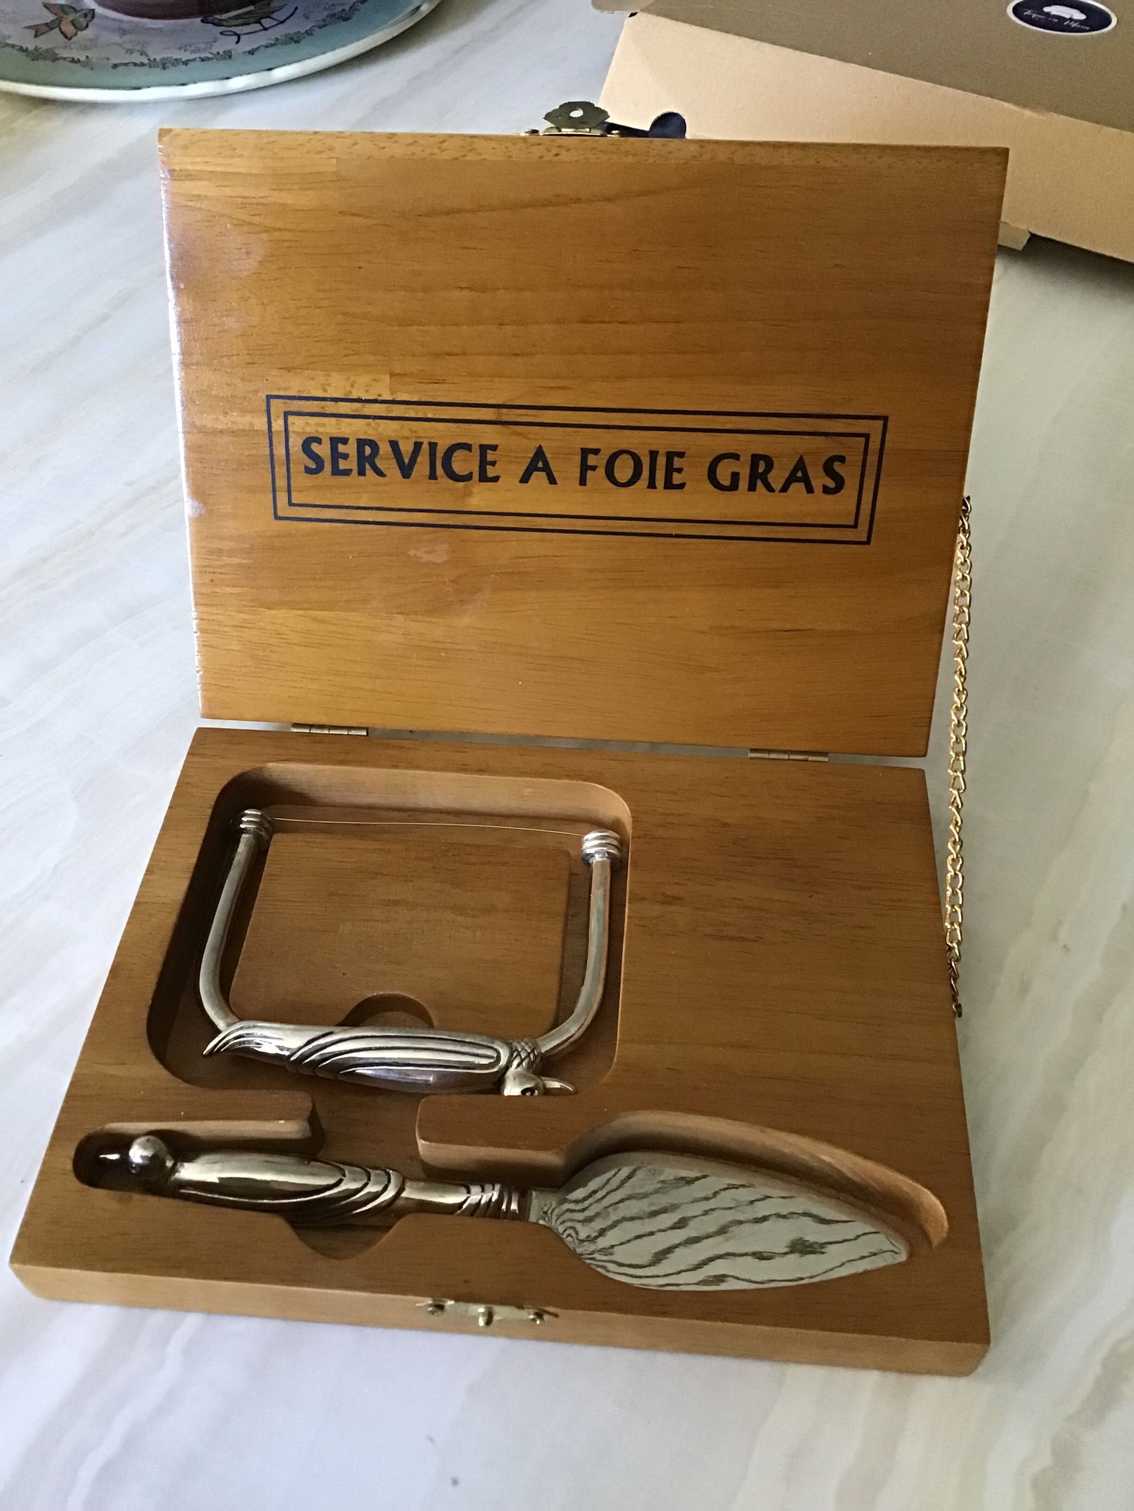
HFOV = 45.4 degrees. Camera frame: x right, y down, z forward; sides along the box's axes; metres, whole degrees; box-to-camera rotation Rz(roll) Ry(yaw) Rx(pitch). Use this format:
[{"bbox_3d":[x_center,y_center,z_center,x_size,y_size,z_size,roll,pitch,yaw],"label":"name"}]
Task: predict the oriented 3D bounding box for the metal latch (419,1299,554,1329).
[{"bbox_3d":[-0.019,0.133,0.318,0.032,0.010,0.005,3,50,4],"label":"metal latch"}]

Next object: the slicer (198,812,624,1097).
[{"bbox_3d":[-0.045,0.055,0.392,0.118,0.018,0.097,3,50,4],"label":"slicer"}]

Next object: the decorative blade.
[{"bbox_3d":[0.038,0.118,0.338,0.095,0.005,0.036,3,50,4],"label":"decorative blade"}]

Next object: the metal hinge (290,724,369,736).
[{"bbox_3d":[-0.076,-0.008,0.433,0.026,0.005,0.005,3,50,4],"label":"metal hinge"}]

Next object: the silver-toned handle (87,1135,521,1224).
[{"bbox_3d":[-0.065,0.110,0.346,0.111,0.017,0.018,3,50,4],"label":"silver-toned handle"}]

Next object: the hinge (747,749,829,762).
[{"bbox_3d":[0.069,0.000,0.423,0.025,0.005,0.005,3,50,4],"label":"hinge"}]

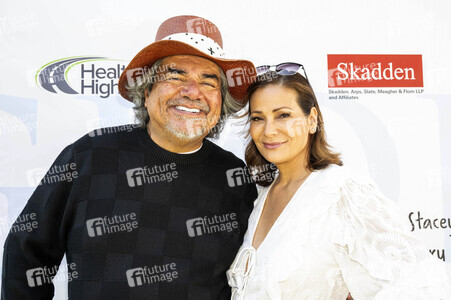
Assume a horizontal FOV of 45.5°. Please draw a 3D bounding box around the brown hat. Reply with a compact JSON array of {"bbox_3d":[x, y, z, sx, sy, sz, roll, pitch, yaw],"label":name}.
[{"bbox_3d":[-0.081,-0.207,1.225,0.310,0.150,0.340,8,-15,-12],"label":"brown hat"}]

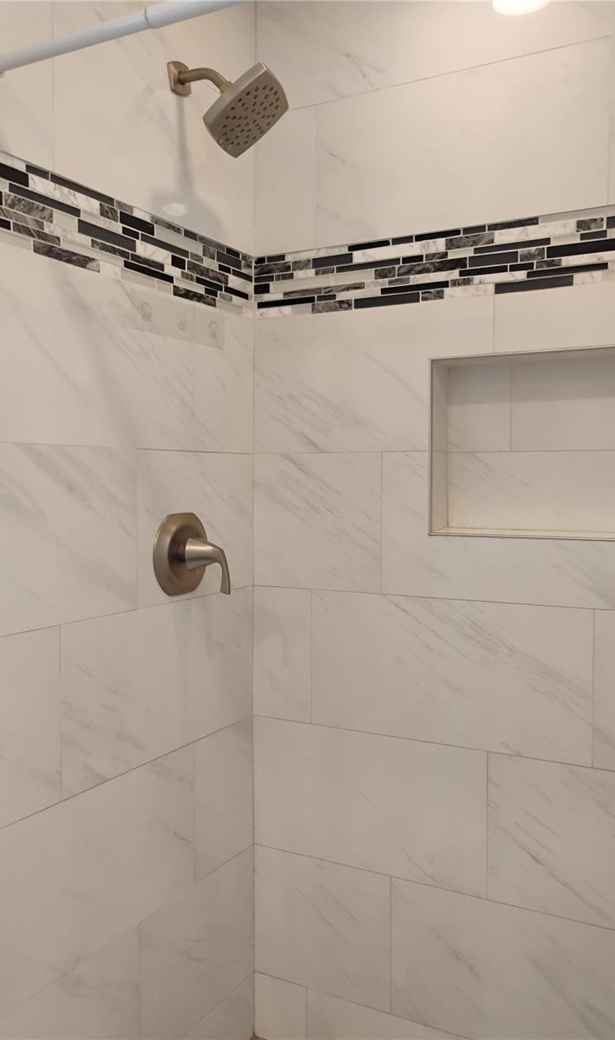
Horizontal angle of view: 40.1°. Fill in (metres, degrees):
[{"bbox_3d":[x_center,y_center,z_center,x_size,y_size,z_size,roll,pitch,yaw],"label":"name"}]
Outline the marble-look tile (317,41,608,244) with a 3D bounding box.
[{"bbox_3d":[0.290,-0.743,1.702,0.608,0.305,0.012,1,3,28],"label":"marble-look tile"}]

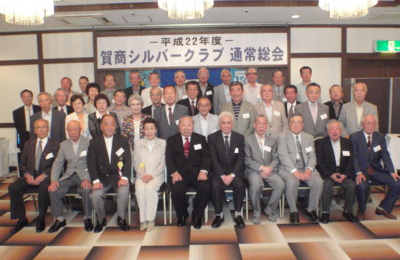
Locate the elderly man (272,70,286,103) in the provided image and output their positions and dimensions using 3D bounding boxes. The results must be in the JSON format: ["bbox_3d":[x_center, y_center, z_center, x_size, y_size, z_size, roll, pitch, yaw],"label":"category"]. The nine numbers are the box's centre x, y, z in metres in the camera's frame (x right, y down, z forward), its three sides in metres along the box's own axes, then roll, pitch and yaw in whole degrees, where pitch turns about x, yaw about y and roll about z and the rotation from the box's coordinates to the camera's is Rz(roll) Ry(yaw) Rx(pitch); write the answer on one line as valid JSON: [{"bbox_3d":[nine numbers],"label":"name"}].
[{"bbox_3d":[1.426,-0.211,5.759,0.480,1.660,0.300,0,6,8],"label":"elderly man"}]

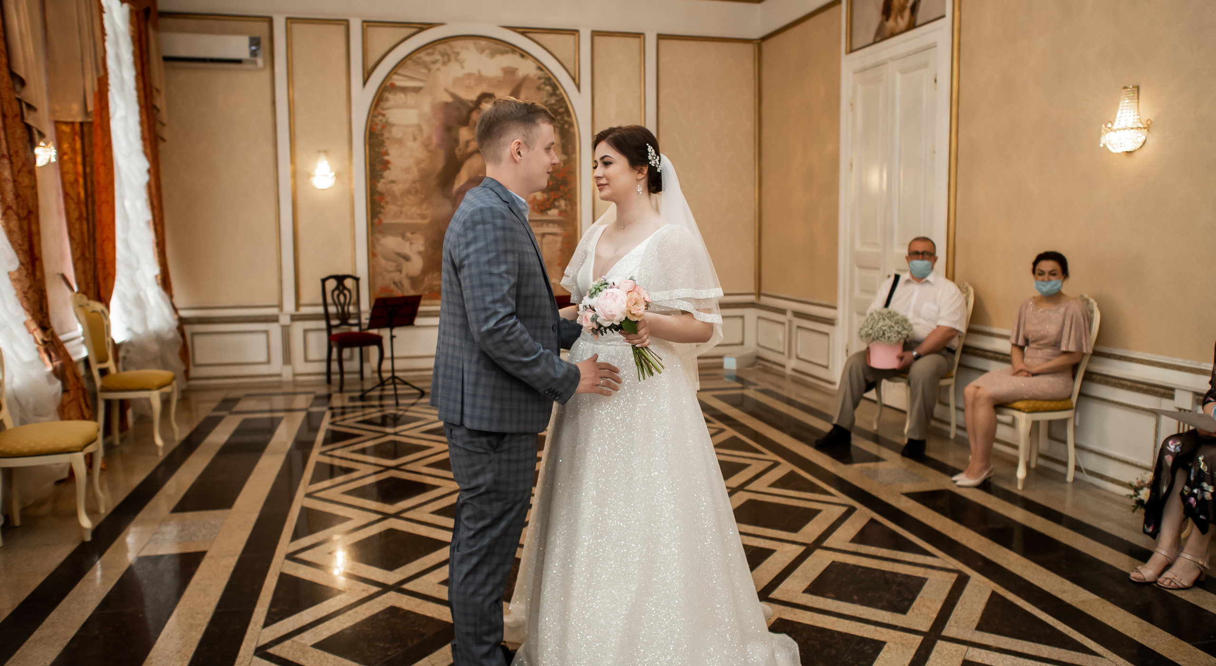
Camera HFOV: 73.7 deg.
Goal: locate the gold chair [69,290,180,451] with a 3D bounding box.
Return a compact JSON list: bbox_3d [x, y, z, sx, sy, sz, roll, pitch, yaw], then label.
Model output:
[{"bbox_3d":[-3.106,0.251,5.242,0.550,1.040,0.470,-2,7,-9],"label":"gold chair"}]

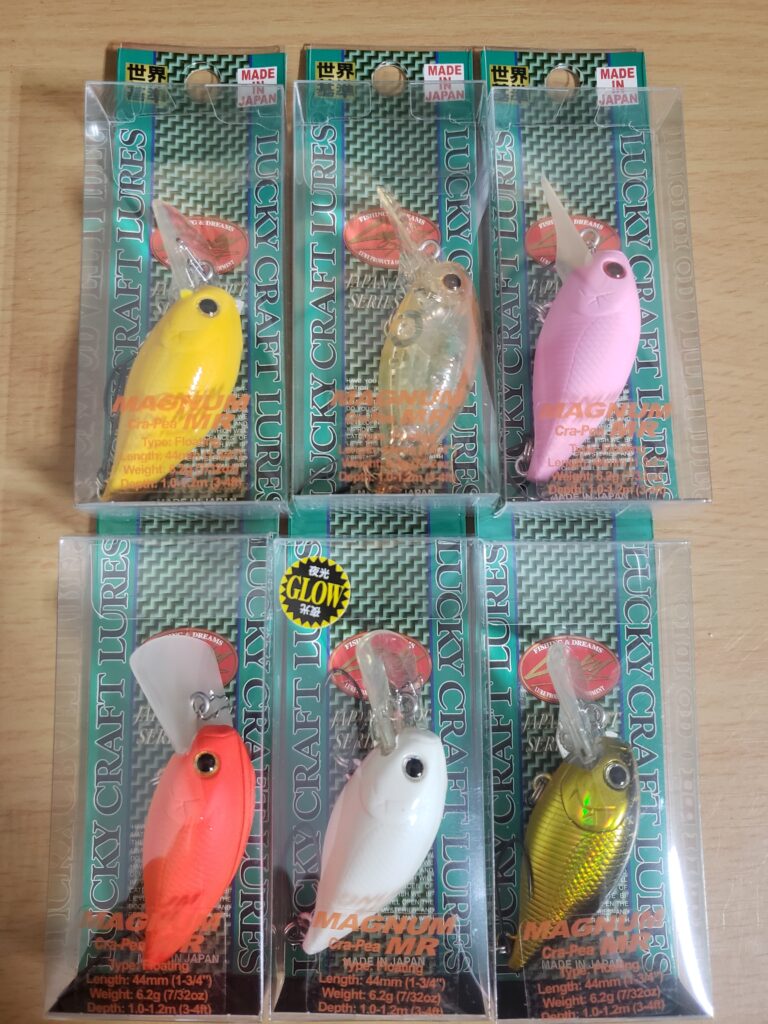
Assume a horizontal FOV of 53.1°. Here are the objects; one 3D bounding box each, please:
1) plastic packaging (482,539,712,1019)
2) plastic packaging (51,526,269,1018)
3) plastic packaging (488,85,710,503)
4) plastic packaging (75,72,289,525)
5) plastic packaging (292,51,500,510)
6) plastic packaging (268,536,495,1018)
[{"bbox_3d":[0.036,0.042,0.137,0.036,0.013,0.084,-1,84,0],"label":"plastic packaging"},{"bbox_3d":[-0.037,0.041,0.136,0.036,0.013,0.084,0,84,1],"label":"plastic packaging"},{"bbox_3d":[0.038,-0.043,0.146,0.036,0.013,0.084,-1,83,-1],"label":"plastic packaging"},{"bbox_3d":[-0.036,-0.042,0.143,0.036,0.013,0.084,-1,83,-2],"label":"plastic packaging"},{"bbox_3d":[0.002,-0.044,0.145,0.036,0.013,0.084,-1,83,-1],"label":"plastic packaging"},{"bbox_3d":[-0.001,0.042,0.136,0.036,0.013,0.084,0,84,1],"label":"plastic packaging"}]

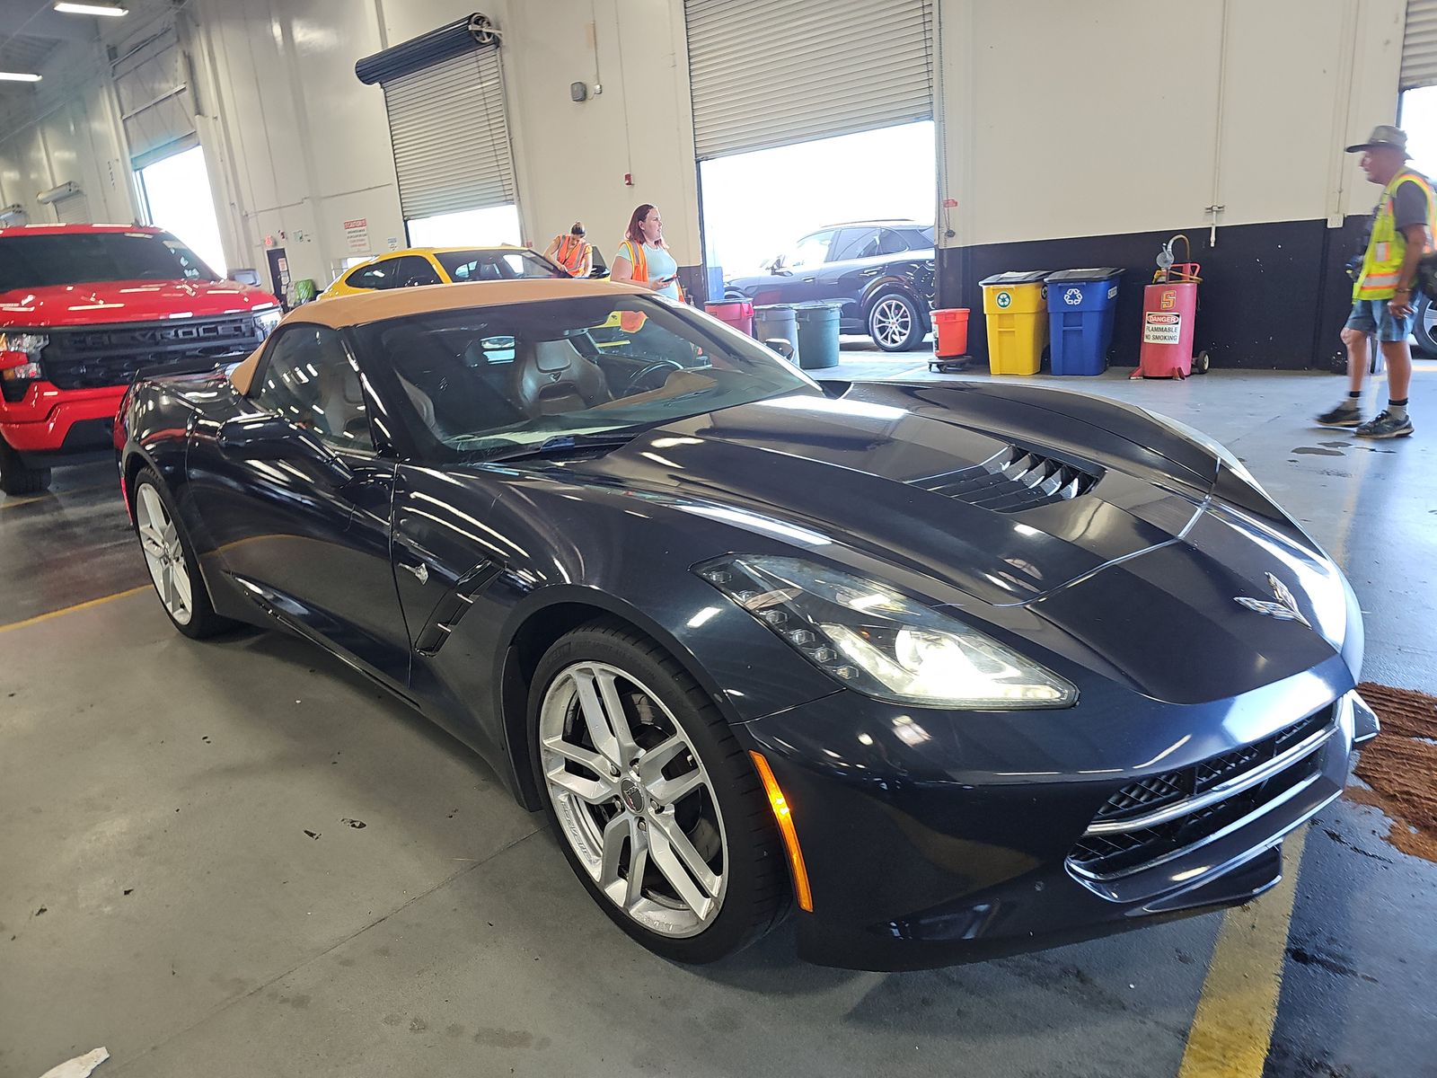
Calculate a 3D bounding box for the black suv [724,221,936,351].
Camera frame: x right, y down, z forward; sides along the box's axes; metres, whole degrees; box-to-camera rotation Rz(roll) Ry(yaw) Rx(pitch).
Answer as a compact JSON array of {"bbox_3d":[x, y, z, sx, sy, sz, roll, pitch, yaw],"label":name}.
[{"bbox_3d":[1.922,-3.675,13.792,1.980,1.690,4.920,-19,22,-41],"label":"black suv"}]

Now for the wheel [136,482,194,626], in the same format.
[{"bbox_3d":[-2.004,0.034,3.668,0.540,0.540,0.240,12,22,44],"label":"wheel"}]

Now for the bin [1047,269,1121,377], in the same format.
[{"bbox_3d":[3.408,-2.024,8.916,0.570,0.910,0.680,5,19,31],"label":"bin"}]

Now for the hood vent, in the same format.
[{"bbox_3d":[0.620,-0.132,2.043,0.240,0.055,0.430,22,29,40],"label":"hood vent"}]

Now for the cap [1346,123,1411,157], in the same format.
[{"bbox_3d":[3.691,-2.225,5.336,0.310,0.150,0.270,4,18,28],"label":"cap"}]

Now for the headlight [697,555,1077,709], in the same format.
[{"bbox_3d":[0.229,0.156,1.511,0.610,0.240,0.350,12,22,44],"label":"headlight"}]

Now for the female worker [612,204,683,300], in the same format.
[{"bbox_3d":[-0.412,-1.302,6.163,0.420,1.660,0.500,8,20,36],"label":"female worker"}]

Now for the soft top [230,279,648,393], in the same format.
[{"bbox_3d":[-0.992,-0.770,3.521,1.270,0.330,1.270,-19,21,-42],"label":"soft top"}]

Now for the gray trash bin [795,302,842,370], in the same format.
[{"bbox_3d":[1.153,-2.311,10.877,0.550,0.710,0.550,-4,16,1],"label":"gray trash bin"}]

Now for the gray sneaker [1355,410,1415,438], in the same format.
[{"bbox_3d":[3.828,-0.661,5.483,0.290,0.130,0.105,2,17,21],"label":"gray sneaker"}]

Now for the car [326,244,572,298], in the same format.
[{"bbox_3d":[-2.700,-2.371,10.619,4.950,1.620,2.000,11,22,43],"label":"car"}]

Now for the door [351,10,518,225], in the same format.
[{"bbox_3d":[-4.743,-6.838,15.875,3.850,2.680,0.550,10,21,42],"label":"door"}]

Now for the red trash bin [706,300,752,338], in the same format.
[{"bbox_3d":[0.187,-2.613,12.251,0.620,0.800,0.620,10,21,42],"label":"red trash bin"}]

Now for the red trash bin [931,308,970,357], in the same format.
[{"bbox_3d":[2.438,-2.148,9.952,0.405,0.440,0.405,10,21,40],"label":"red trash bin"}]

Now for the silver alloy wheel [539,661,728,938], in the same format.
[{"bbox_3d":[-0.090,0.442,1.779,0.210,0.515,0.515,-19,21,-42],"label":"silver alloy wheel"}]

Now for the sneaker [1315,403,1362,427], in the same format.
[{"bbox_3d":[3.745,-0.755,5.744,0.280,0.125,0.105,8,20,38],"label":"sneaker"}]

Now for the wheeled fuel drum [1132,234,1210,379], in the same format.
[{"bbox_3d":[3.882,-1.981,8.188,0.470,1.160,0.520,10,21,40],"label":"wheeled fuel drum"}]

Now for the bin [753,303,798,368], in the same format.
[{"bbox_3d":[0.759,-2.522,11.965,0.580,0.700,0.580,-4,16,1],"label":"bin"}]

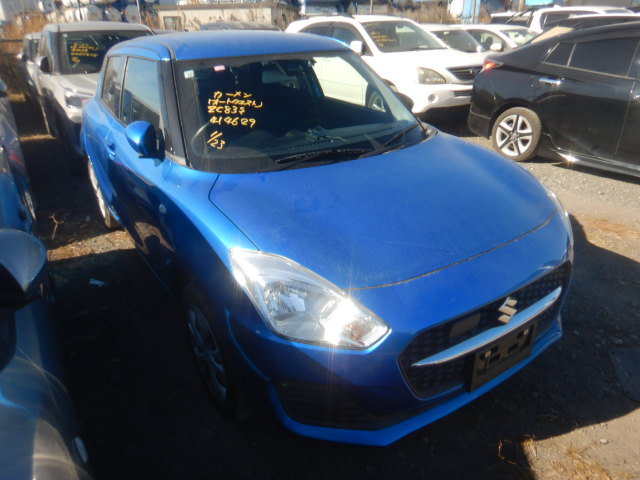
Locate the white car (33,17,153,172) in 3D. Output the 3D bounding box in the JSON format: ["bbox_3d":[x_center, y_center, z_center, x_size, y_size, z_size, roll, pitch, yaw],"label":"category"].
[{"bbox_3d":[-3.031,-2.316,6.576,1.695,1.620,3.995,-16,30,-28],"label":"white car"}]

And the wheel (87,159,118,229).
[{"bbox_3d":[-1.770,-0.410,3.712,0.190,0.610,0.610,-16,30,-30],"label":"wheel"}]

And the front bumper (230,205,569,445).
[{"bbox_3d":[0.489,0.313,1.799,1.690,0.630,0.600,-16,30,-30],"label":"front bumper"}]

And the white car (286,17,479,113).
[{"bbox_3d":[1.114,-3.384,8.546,1.845,1.690,4.740,-15,29,-28],"label":"white car"}]

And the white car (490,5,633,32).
[{"bbox_3d":[7.971,-5.726,12.997,1.820,1.860,4.600,-16,29,-28],"label":"white car"}]

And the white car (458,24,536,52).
[{"bbox_3d":[4.870,-4.961,11.929,1.730,1.500,4.200,-16,29,-28],"label":"white car"}]

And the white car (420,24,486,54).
[{"bbox_3d":[2.682,-4.253,10.512,1.750,1.520,4.400,-16,29,-28],"label":"white car"}]

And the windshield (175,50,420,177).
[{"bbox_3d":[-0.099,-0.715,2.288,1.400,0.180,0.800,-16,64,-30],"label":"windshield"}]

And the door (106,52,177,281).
[{"bbox_3d":[-0.899,-0.380,2.347,0.260,1.130,1.110,-16,30,-30],"label":"door"}]

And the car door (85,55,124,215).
[{"bbox_3d":[-1.444,-0.733,3.081,0.260,1.110,0.920,-16,30,-30],"label":"car door"}]

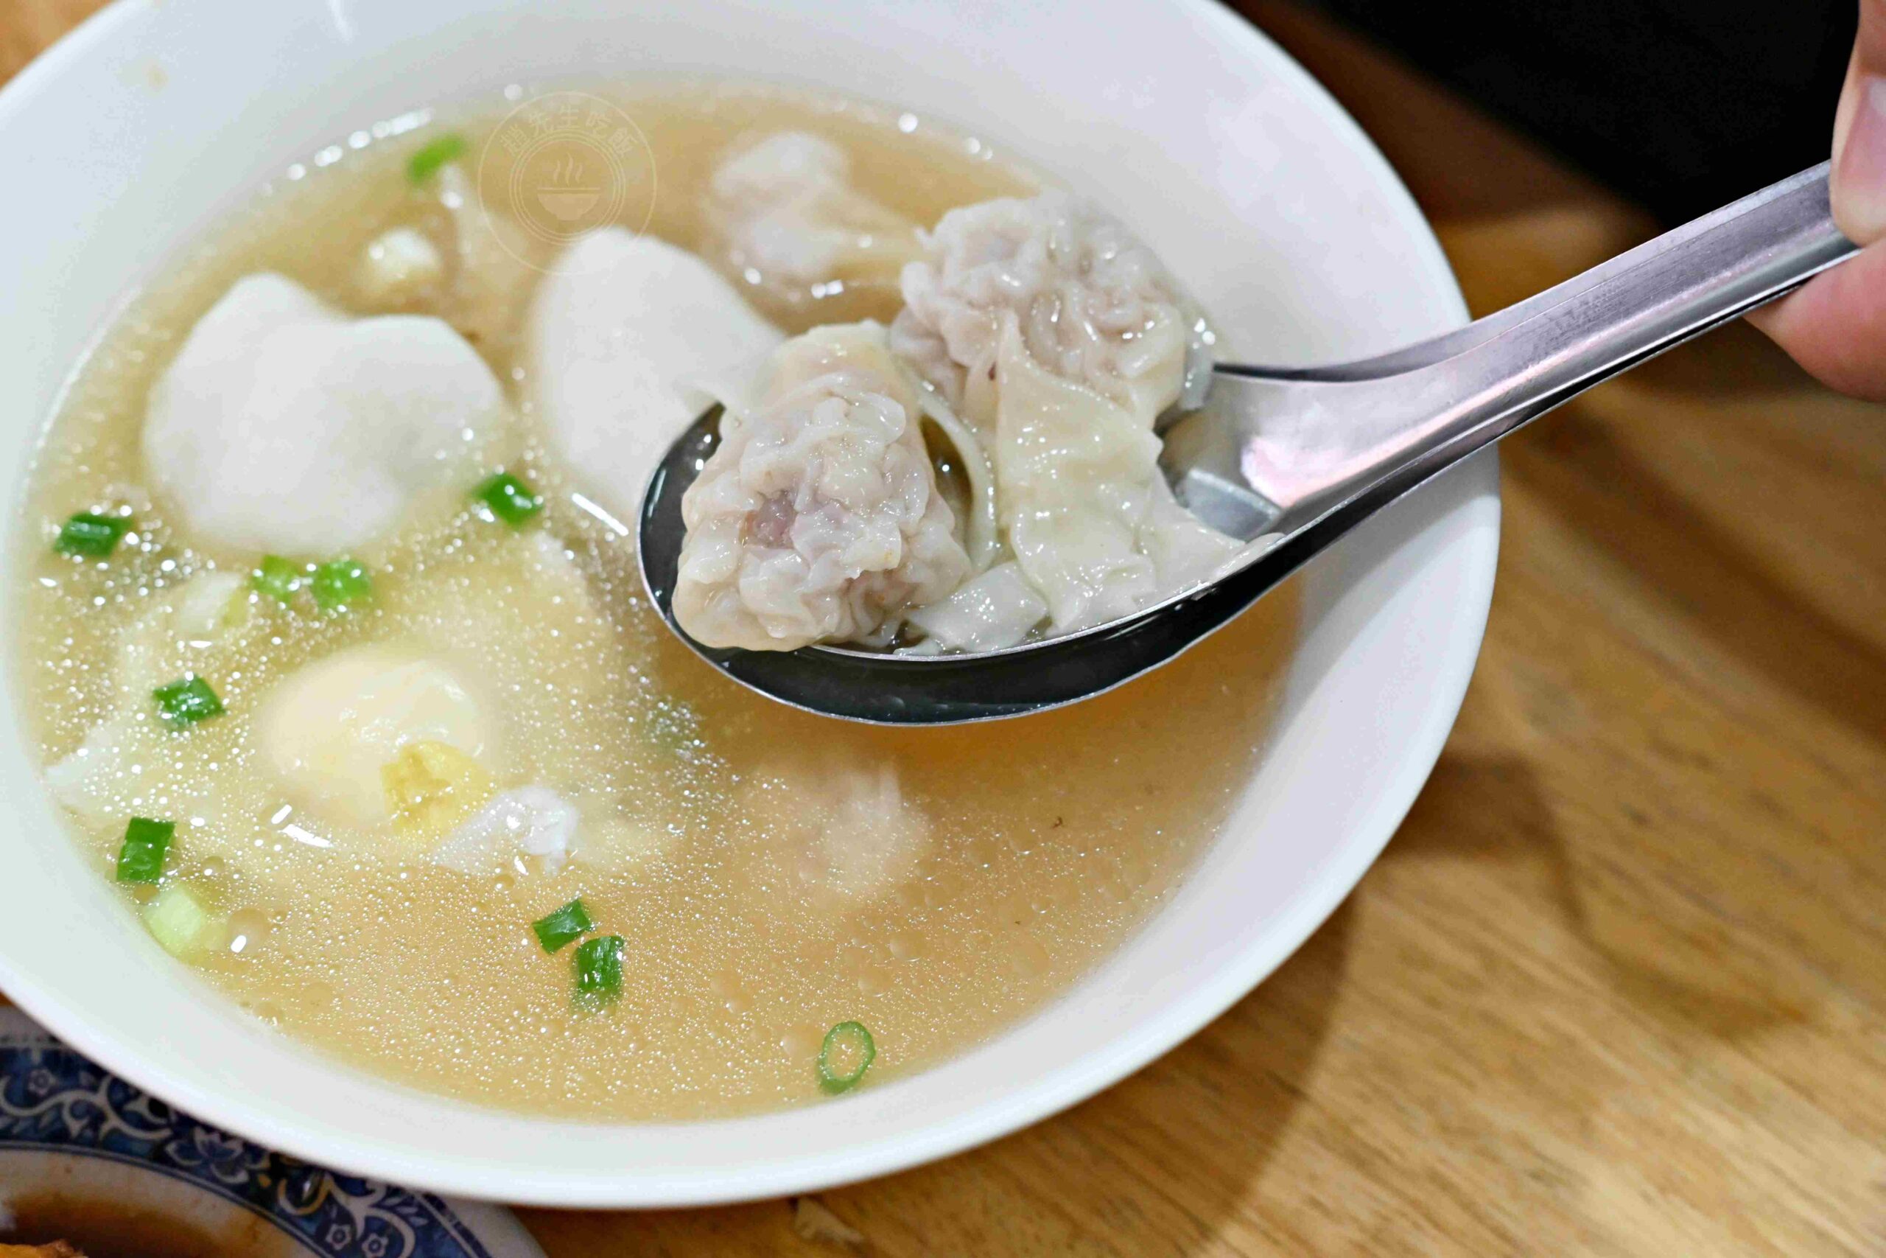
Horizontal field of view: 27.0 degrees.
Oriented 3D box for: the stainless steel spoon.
[{"bbox_3d":[0.040,-0.022,0.372,0.146,0.044,0.047,-11,59,2],"label":"stainless steel spoon"}]

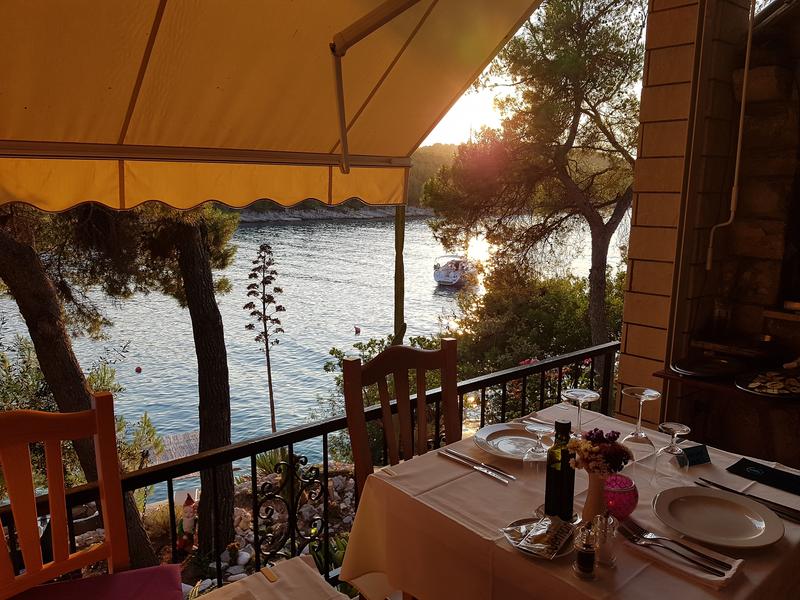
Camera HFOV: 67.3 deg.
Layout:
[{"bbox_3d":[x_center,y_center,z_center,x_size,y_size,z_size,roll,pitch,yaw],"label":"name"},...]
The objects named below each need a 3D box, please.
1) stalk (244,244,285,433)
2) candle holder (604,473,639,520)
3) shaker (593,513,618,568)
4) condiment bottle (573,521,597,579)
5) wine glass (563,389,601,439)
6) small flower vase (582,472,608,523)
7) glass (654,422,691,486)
[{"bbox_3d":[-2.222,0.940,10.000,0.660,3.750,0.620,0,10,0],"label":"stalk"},{"bbox_3d":[0.451,0.410,1.233,0.083,0.080,0.083,0,10,0],"label":"candle holder"},{"bbox_3d":[0.373,0.433,1.083,0.045,0.088,0.045,0,10,0],"label":"shaker"},{"bbox_3d":[0.326,0.438,1.049,0.046,0.090,0.046,0,10,0],"label":"condiment bottle"},{"bbox_3d":[0.407,0.318,1.374,0.090,0.212,0.090,0,10,0],"label":"wine glass"},{"bbox_3d":[0.401,0.398,1.226,0.052,0.106,0.052,0,10,0],"label":"small flower vase"},{"bbox_3d":[0.629,0.359,1.388,0.080,0.128,0.080,0,10,0],"label":"glass"}]

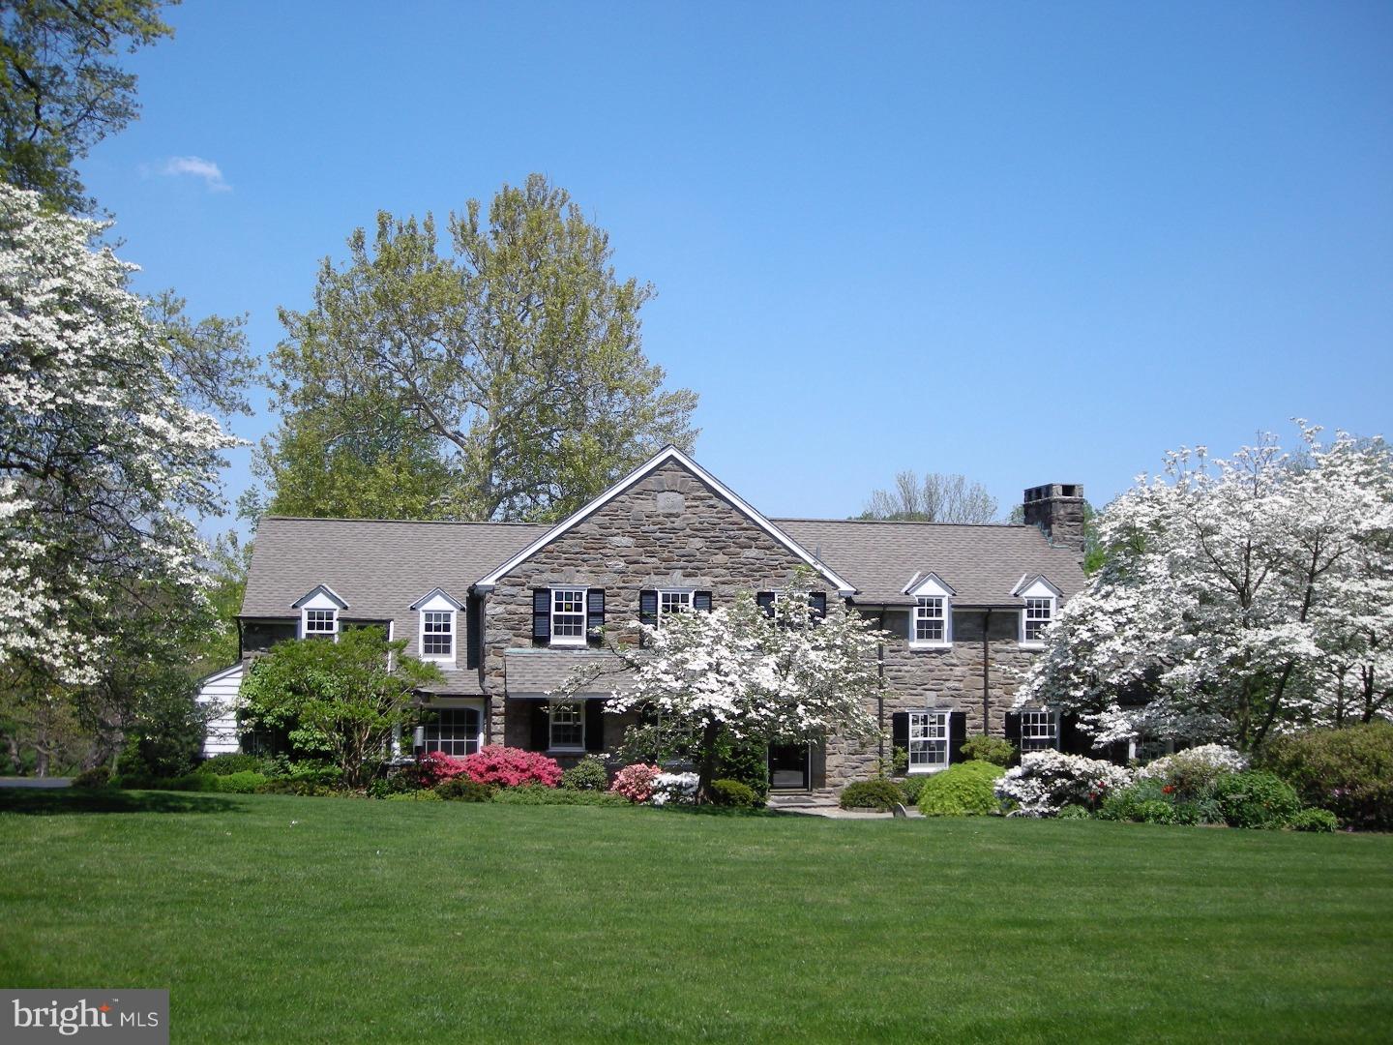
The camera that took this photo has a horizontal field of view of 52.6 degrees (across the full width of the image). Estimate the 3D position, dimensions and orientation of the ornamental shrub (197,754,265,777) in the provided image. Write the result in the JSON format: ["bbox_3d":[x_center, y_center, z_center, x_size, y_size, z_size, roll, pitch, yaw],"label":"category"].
[{"bbox_3d":[-11.145,5.846,33.700,1.640,0.720,1.200,2,-4,-12],"label":"ornamental shrub"}]

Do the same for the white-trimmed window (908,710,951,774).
[{"bbox_3d":[5.938,5.617,36.113,1.131,1.598,0.150,1,-6,-11],"label":"white-trimmed window"}]

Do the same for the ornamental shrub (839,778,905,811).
[{"bbox_3d":[4.330,6.690,34.700,1.596,0.780,1.500,1,-6,-11],"label":"ornamental shrub"}]

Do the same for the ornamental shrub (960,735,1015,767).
[{"bbox_3d":[7.413,5.967,36.000,1.450,1.100,1.200,2,-4,-12],"label":"ornamental shrub"}]

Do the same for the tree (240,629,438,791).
[{"bbox_3d":[-8.035,4.189,31.800,4.500,3.650,3.800,1,-4,-10],"label":"tree"}]

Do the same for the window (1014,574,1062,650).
[{"bbox_3d":[8.798,2.362,37.041,1.330,1.918,1.000,2,-4,-12],"label":"window"}]

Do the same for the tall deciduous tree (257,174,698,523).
[{"bbox_3d":[-9.375,-2.963,59.149,18.401,23.484,17.500,2,-4,-12],"label":"tall deciduous tree"}]

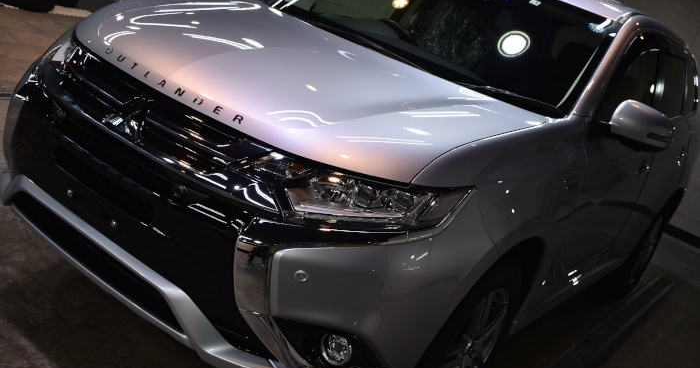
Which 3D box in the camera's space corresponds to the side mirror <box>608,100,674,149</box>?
[{"bbox_3d":[1.100,-0.213,2.892,0.230,0.180,0.180,28,18,29],"label":"side mirror"}]

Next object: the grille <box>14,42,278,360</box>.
[{"bbox_3d":[-0.635,-0.041,2.245,1.280,0.520,0.250,28,18,29],"label":"grille"}]

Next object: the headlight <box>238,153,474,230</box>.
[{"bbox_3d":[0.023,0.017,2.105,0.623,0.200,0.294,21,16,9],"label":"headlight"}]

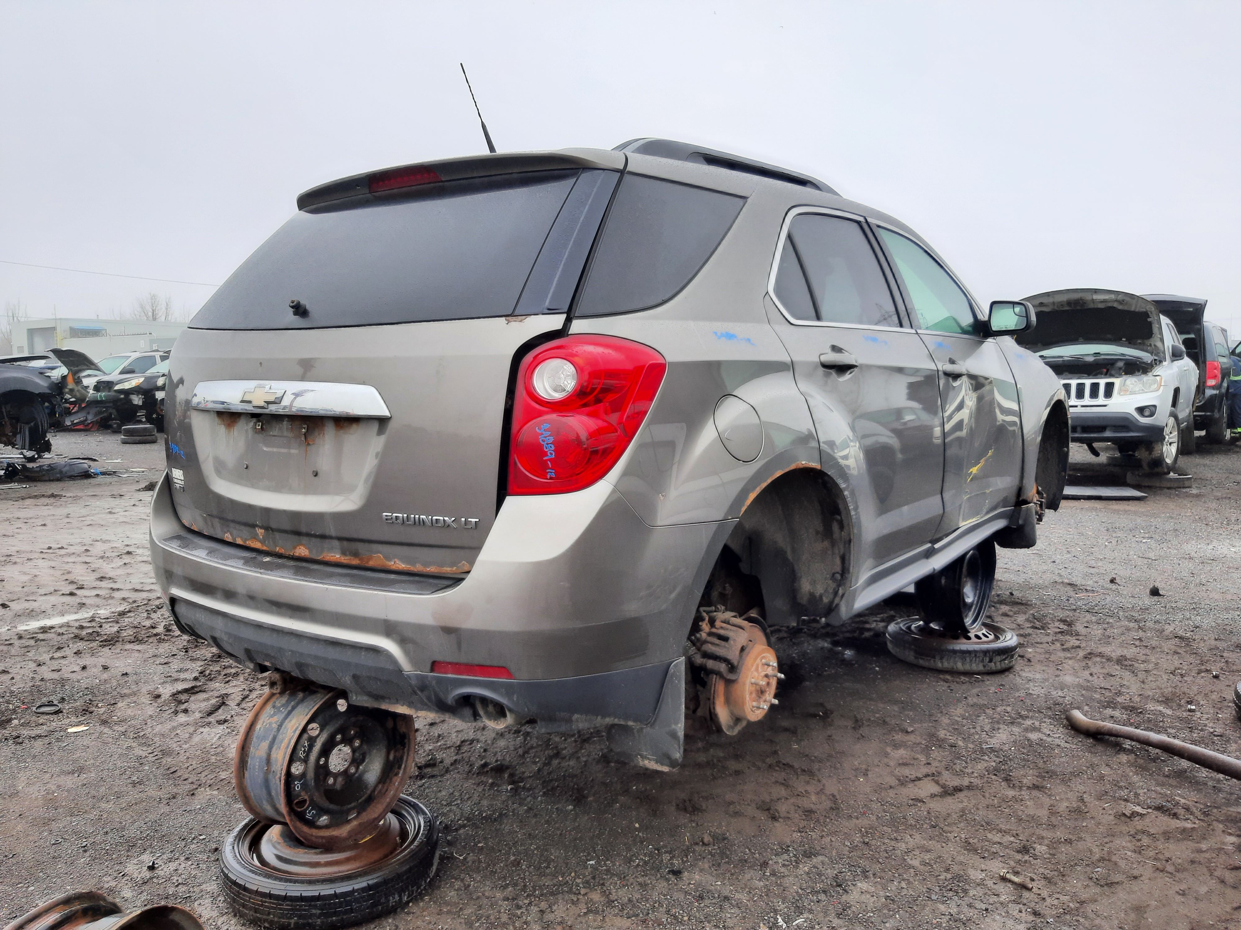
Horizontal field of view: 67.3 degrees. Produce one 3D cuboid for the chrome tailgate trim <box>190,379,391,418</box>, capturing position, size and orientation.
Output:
[{"bbox_3d":[-0.806,-0.157,2.153,0.785,0.090,0.075,4,9,37],"label":"chrome tailgate trim"}]

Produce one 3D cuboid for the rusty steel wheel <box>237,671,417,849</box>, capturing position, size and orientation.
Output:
[{"bbox_3d":[-0.746,0.742,2.394,0.185,0.415,0.415,5,9,34],"label":"rusty steel wheel"}]

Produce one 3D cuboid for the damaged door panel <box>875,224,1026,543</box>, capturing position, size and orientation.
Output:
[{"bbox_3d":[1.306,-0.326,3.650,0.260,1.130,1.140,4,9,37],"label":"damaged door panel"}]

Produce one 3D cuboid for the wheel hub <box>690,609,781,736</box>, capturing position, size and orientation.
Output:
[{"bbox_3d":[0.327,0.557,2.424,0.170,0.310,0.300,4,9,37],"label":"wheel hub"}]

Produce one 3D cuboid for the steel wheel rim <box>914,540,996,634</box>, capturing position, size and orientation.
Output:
[{"bbox_3d":[1.463,0.486,4.060,0.190,0.441,0.441,8,11,38],"label":"steel wheel rim"}]

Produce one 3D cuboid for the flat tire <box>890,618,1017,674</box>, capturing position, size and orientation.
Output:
[{"bbox_3d":[1.466,0.787,4.130,0.555,0.120,0.555,-1,7,0],"label":"flat tire"}]

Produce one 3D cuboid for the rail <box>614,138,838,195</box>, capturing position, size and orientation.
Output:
[{"bbox_3d":[0.371,-0.836,2.680,0.070,0.090,1.300,4,9,37],"label":"rail"}]

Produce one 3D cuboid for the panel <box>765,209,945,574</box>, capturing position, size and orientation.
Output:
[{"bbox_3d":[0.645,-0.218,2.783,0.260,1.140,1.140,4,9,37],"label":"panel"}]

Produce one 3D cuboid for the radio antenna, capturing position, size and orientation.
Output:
[{"bbox_3d":[-0.388,-0.965,2.626,0.022,0.320,0.022,4,37,37],"label":"radio antenna"}]

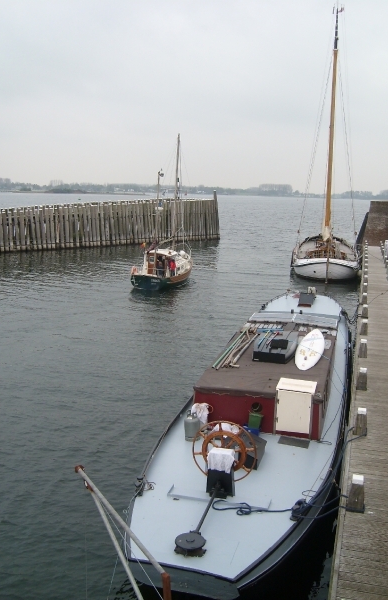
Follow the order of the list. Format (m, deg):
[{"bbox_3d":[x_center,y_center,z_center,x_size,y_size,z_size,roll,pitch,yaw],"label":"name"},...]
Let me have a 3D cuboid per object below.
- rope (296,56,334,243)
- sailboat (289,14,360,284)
[{"bbox_3d":[9.881,-12.114,49.948,2.410,15.120,0.600,3,11,12],"label":"rope"},{"bbox_3d":[10.951,-12.534,47.899,5.100,20.400,14.200,3,11,12],"label":"sailboat"}]

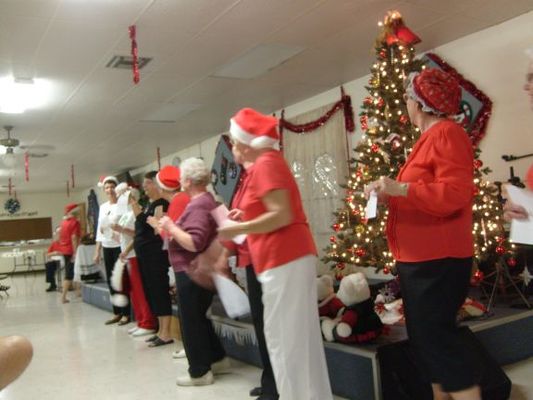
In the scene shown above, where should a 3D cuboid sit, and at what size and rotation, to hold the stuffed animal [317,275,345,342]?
[{"bbox_3d":[0.357,0.674,3.380,0.270,0.400,0.270,-4,-3,-22],"label":"stuffed animal"}]

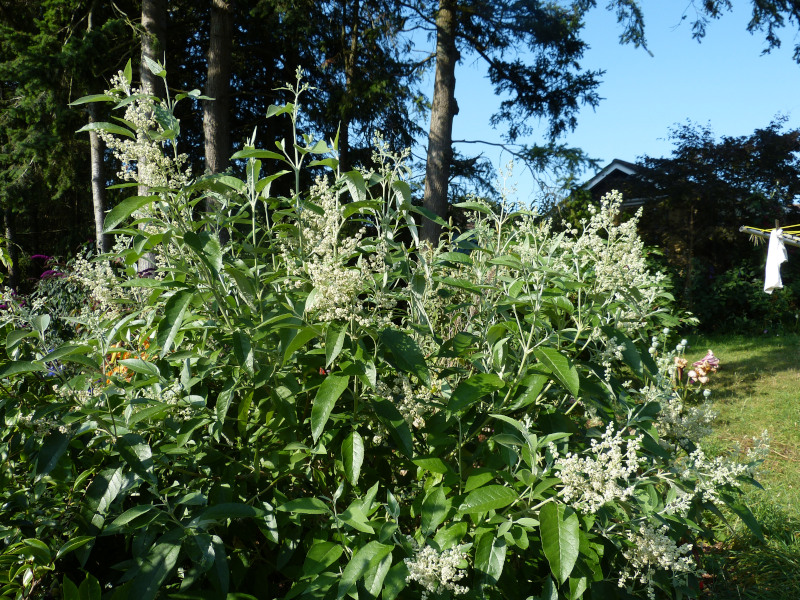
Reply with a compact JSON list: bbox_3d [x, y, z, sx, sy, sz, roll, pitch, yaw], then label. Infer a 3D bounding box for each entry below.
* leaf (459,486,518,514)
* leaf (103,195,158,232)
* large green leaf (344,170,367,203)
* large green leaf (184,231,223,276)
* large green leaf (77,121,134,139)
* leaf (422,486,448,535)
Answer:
[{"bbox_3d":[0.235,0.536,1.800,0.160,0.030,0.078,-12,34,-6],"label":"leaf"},{"bbox_3d":[-0.885,-0.281,2.200,0.215,0.040,0.085,-31,45,-12],"label":"leaf"},{"bbox_3d":[-0.149,-0.366,2.200,0.068,0.135,0.045,-25,-15,-13],"label":"large green leaf"},{"bbox_3d":[-0.627,-0.146,2.150,0.090,0.165,0.040,-24,-9,-10],"label":"large green leaf"},{"bbox_3d":[-0.987,-0.569,2.250,0.200,0.040,0.075,-7,33,-7],"label":"large green leaf"},{"bbox_3d":[0.093,0.565,1.800,0.075,0.138,0.030,14,-18,4],"label":"leaf"}]

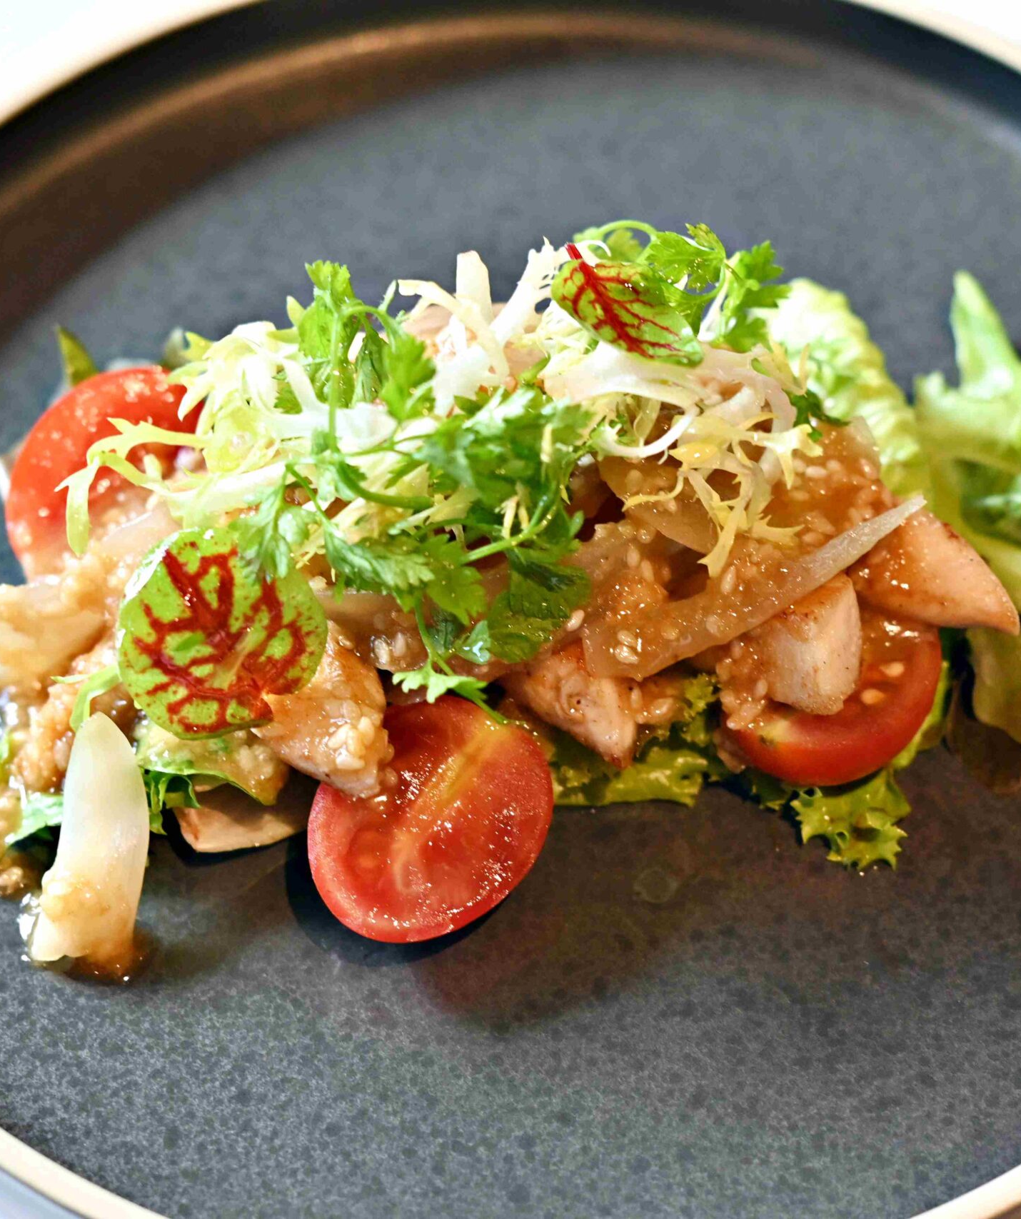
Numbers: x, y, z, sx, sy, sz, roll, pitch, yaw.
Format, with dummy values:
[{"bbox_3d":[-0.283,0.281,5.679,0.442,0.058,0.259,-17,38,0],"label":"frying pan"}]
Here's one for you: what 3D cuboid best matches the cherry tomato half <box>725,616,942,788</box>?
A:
[{"bbox_3d":[0.042,0.011,0.484,0.029,0.015,0.027,-31,59,-19],"label":"cherry tomato half"}]

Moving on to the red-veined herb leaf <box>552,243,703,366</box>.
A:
[{"bbox_3d":[0.015,-0.039,0.494,0.022,0.008,0.014,36,60,2],"label":"red-veined herb leaf"}]

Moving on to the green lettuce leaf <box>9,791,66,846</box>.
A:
[{"bbox_3d":[-0.061,0.027,0.493,0.011,0.007,0.009,-1,54,1],"label":"green lettuce leaf"}]

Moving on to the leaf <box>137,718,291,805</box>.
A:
[{"bbox_3d":[-0.039,0.019,0.491,0.023,0.010,0.014,-1,66,1],"label":"leaf"}]

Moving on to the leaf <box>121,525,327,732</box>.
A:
[{"bbox_3d":[-0.036,0.003,0.480,0.026,0.005,0.027,-37,72,-10],"label":"leaf"}]

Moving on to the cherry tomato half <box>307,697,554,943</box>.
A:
[{"bbox_3d":[-0.010,0.026,0.474,0.027,0.015,0.031,31,75,11],"label":"cherry tomato half"}]

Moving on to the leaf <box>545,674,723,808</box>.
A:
[{"bbox_3d":[0.016,0.017,0.485,0.024,0.012,0.018,-1,54,1],"label":"leaf"}]

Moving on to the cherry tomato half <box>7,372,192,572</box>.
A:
[{"bbox_3d":[-0.051,-0.017,0.502,0.028,0.015,0.030,35,60,3],"label":"cherry tomato half"}]

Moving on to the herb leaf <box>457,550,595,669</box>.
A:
[{"bbox_3d":[0.002,0.000,0.475,0.017,0.005,0.014,-35,73,-11],"label":"herb leaf"}]

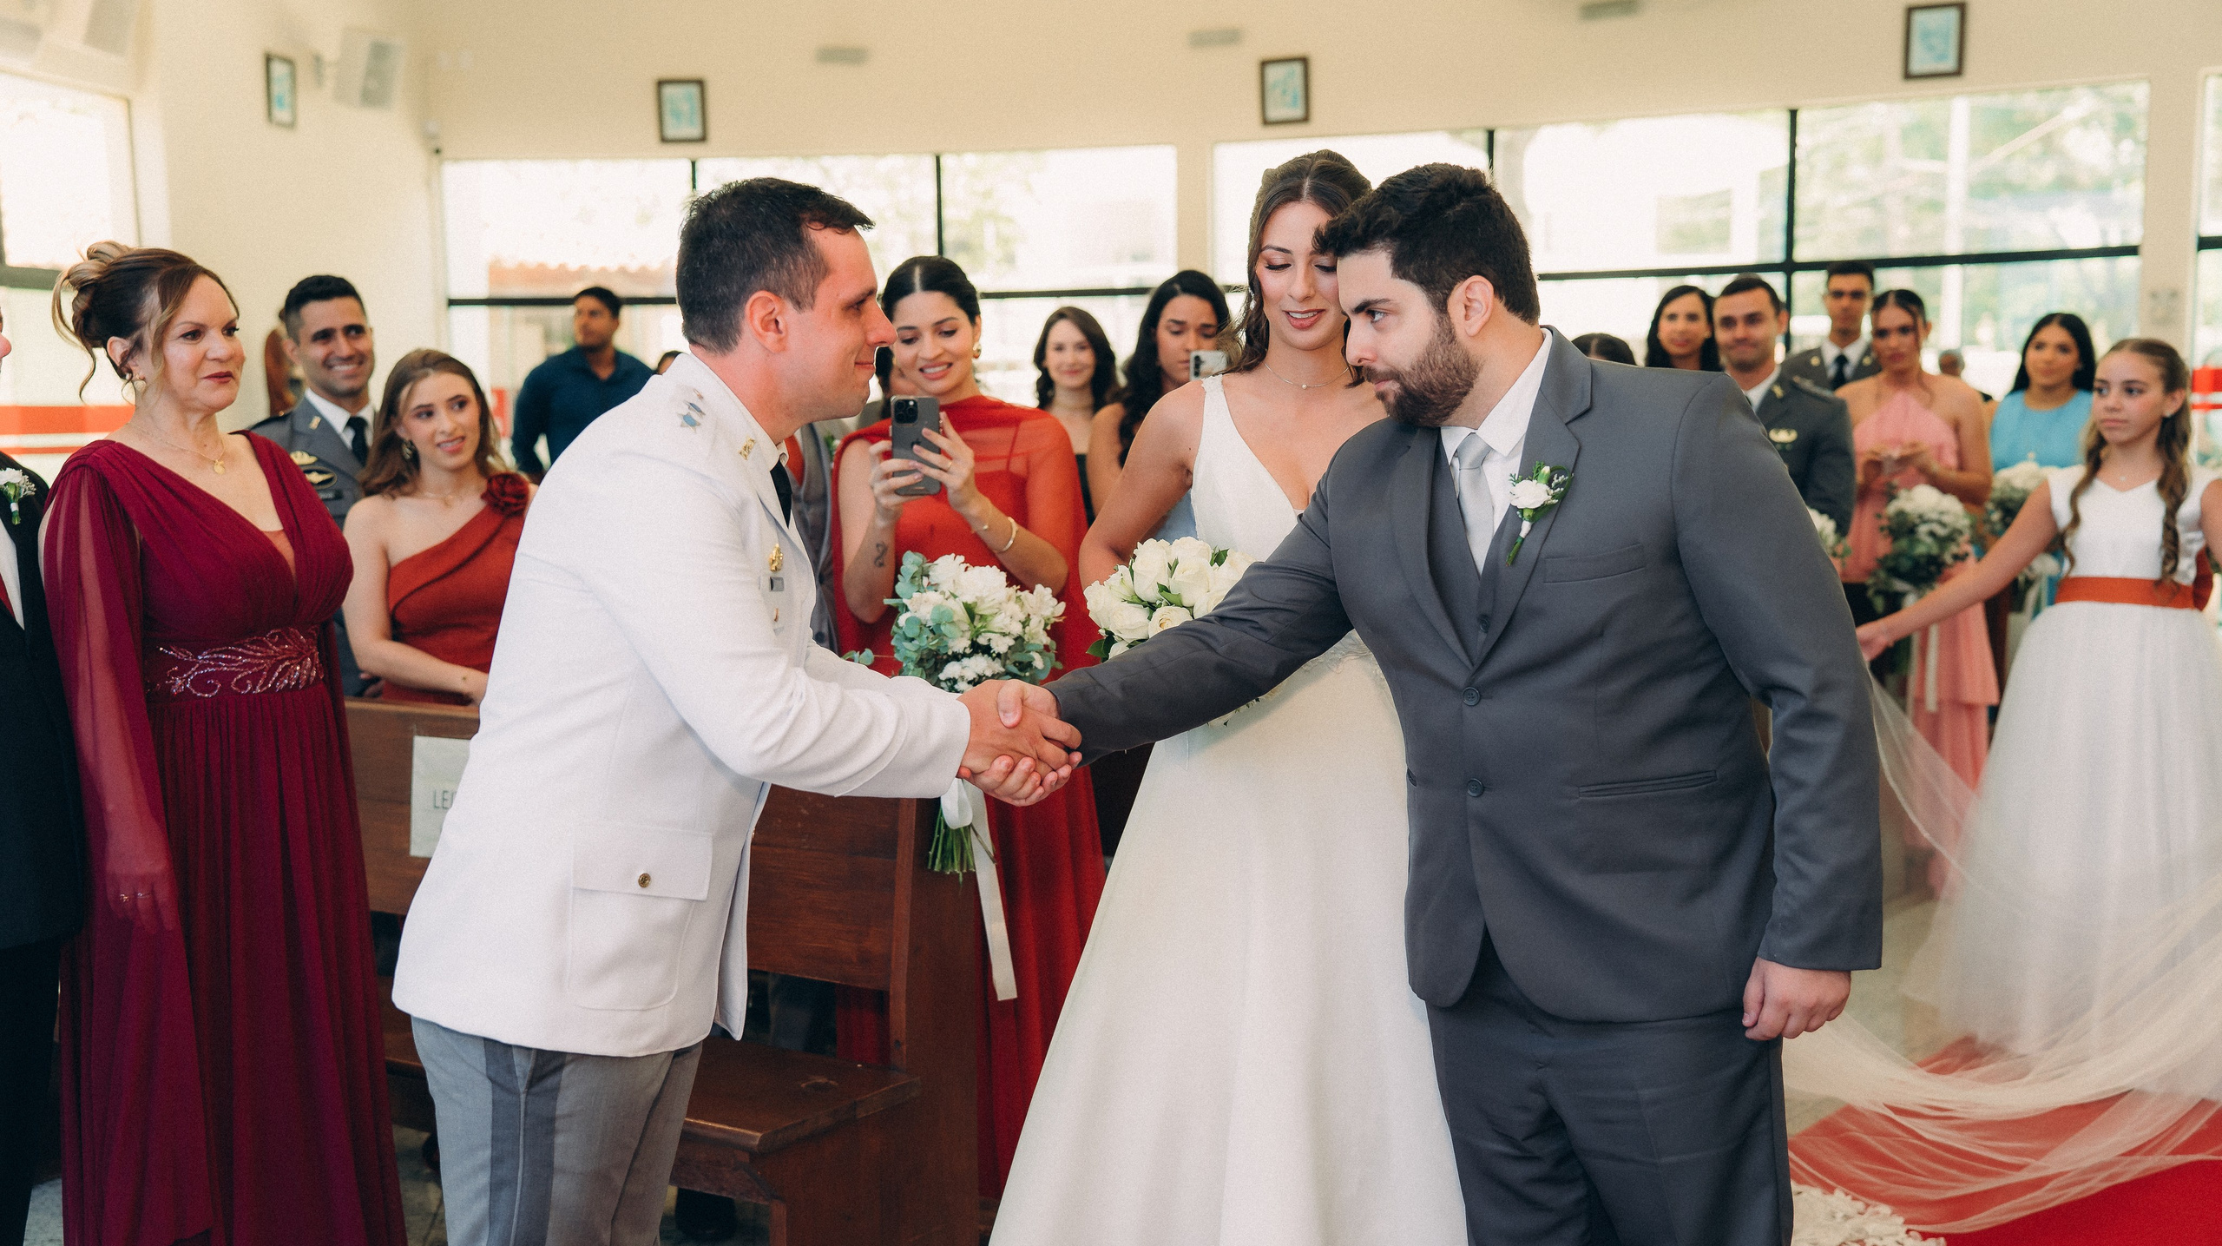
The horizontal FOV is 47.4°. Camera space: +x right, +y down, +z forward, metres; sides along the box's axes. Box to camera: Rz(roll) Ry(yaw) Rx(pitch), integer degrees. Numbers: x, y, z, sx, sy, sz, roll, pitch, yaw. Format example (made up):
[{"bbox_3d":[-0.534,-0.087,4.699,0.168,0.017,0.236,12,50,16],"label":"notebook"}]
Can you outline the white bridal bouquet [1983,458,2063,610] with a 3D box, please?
[{"bbox_3d":[2.755,-0.253,7.600,0.260,0.470,0.270,3,7,37],"label":"white bridal bouquet"}]

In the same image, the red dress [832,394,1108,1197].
[{"bbox_3d":[-0.229,0.326,4.409,0.480,1.435,0.380,0,6,12],"label":"red dress"}]

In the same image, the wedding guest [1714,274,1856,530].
[{"bbox_3d":[1.705,-0.043,6.630,0.510,1.714,0.320,2,6,25],"label":"wedding guest"}]

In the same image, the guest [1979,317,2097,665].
[{"bbox_3d":[2.698,-0.084,7.288,0.430,1.605,0.300,2,7,30],"label":"guest"}]

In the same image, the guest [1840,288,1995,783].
[{"bbox_3d":[2.297,-0.102,7.279,0.460,1.693,0.380,1,6,23],"label":"guest"}]

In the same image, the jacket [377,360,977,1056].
[{"bbox_3d":[-0.475,0.084,2.830,0.640,0.760,0.520,1,6,15],"label":"jacket"}]

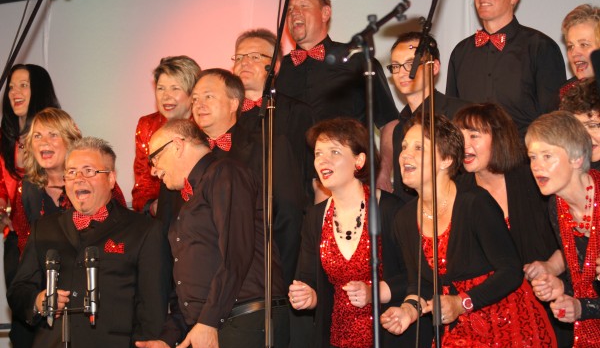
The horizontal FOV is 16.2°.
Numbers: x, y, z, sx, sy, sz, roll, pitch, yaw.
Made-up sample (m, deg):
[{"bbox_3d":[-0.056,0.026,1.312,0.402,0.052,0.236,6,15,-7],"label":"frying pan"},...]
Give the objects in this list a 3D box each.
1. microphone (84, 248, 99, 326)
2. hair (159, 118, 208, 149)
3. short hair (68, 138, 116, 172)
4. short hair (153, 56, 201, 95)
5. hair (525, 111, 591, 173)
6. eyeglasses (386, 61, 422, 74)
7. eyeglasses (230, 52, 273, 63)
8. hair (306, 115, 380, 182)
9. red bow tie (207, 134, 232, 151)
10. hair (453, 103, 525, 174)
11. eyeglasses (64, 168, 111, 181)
[{"bbox_3d":[-0.666,0.356,6.750,0.048,0.257,0.048,0,-7,0],"label":"microphone"},{"bbox_3d":[-0.377,-0.127,7.080,0.130,0.145,0.165,-29,-4,-16],"label":"hair"},{"bbox_3d":[-0.674,-0.058,6.850,0.165,0.125,0.195,-8,-4,25],"label":"short hair"},{"bbox_3d":[-0.446,-0.355,7.700,0.175,0.160,0.200,-2,-2,20],"label":"short hair"},{"bbox_3d":[0.798,-0.098,6.550,0.175,0.190,0.220,-4,6,44],"label":"hair"},{"bbox_3d":[0.420,-0.392,7.820,0.140,0.045,0.140,0,0,40],"label":"eyeglasses"},{"bbox_3d":[-0.165,-0.435,8.000,0.140,0.042,0.140,-9,-13,30],"label":"eyeglasses"},{"bbox_3d":[0.137,-0.076,6.800,0.205,0.210,0.225,-4,-11,39],"label":"hair"},{"bbox_3d":[-0.294,-0.117,7.820,0.120,0.065,0.040,-5,-14,42],"label":"red bow tie"},{"bbox_3d":[0.626,-0.117,6.950,0.240,0.225,0.210,-8,3,-41],"label":"hair"},{"bbox_3d":[-0.689,0.003,6.950,0.140,0.042,0.140,-11,-4,30],"label":"eyeglasses"}]

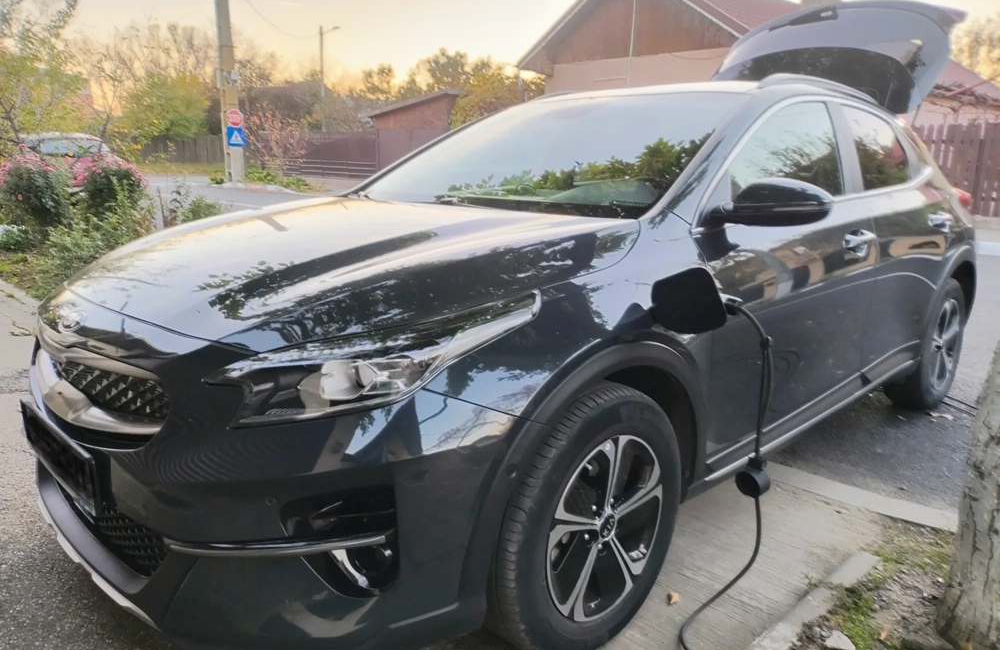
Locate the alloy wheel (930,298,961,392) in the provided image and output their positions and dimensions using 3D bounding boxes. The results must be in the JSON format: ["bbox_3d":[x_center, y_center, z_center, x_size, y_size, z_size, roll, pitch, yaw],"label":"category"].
[{"bbox_3d":[2.096,0.085,3.538,0.437,0.437,0.170,-11,16,-43],"label":"alloy wheel"}]

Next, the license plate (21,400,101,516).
[{"bbox_3d":[-0.997,0.291,1.629,0.020,0.122,0.525,-10,15,-44],"label":"license plate"}]

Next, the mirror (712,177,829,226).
[{"bbox_3d":[0.712,-0.318,1.883,0.190,0.140,0.240,-11,16,-43],"label":"mirror"}]

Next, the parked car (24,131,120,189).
[{"bbox_3d":[-12.024,-4.709,20.800,3.850,1.500,1.670,2,13,7],"label":"parked car"}]

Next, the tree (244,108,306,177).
[{"bbox_3d":[-8.082,-6.570,26.000,2.200,2.600,2.100,0,13,0],"label":"tree"}]

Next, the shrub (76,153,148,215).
[{"bbox_3d":[-4.949,-1.688,9.200,0.950,0.930,0.920,0,13,0],"label":"shrub"}]

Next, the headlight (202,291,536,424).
[{"bbox_3d":[-0.232,0.072,1.405,0.380,0.250,0.550,8,14,33],"label":"headlight"}]

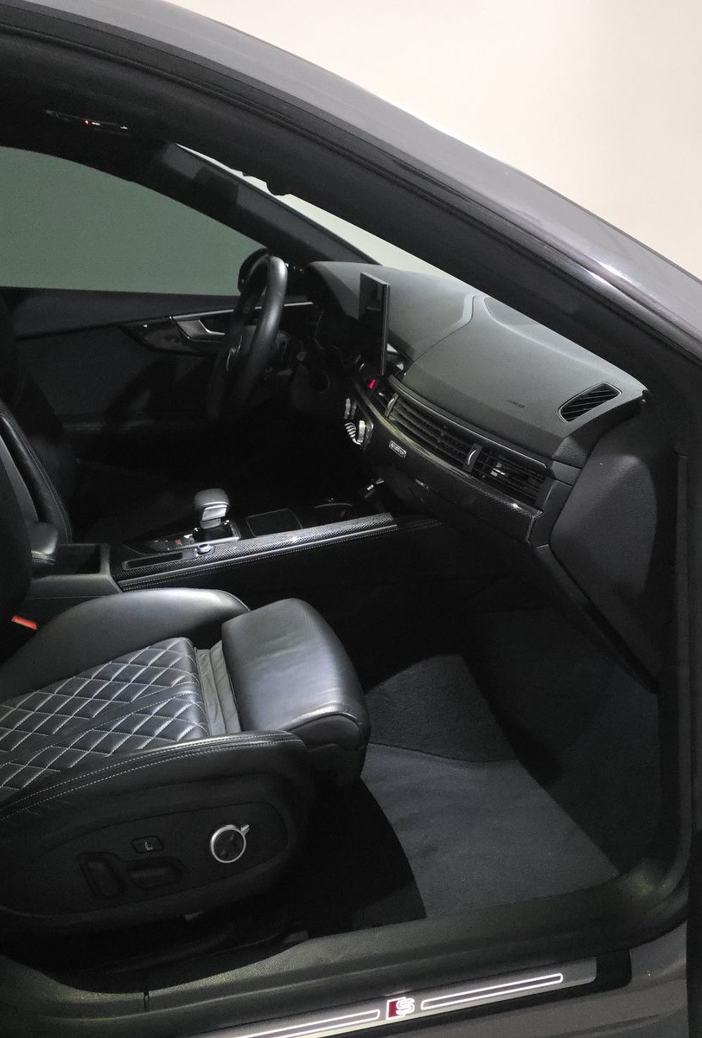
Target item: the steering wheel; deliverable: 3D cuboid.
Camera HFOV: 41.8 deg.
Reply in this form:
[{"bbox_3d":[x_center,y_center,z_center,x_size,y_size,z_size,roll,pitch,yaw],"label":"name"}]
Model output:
[{"bbox_3d":[-0.197,-0.360,1.856,0.100,0.365,0.370,19,11,-19],"label":"steering wheel"}]

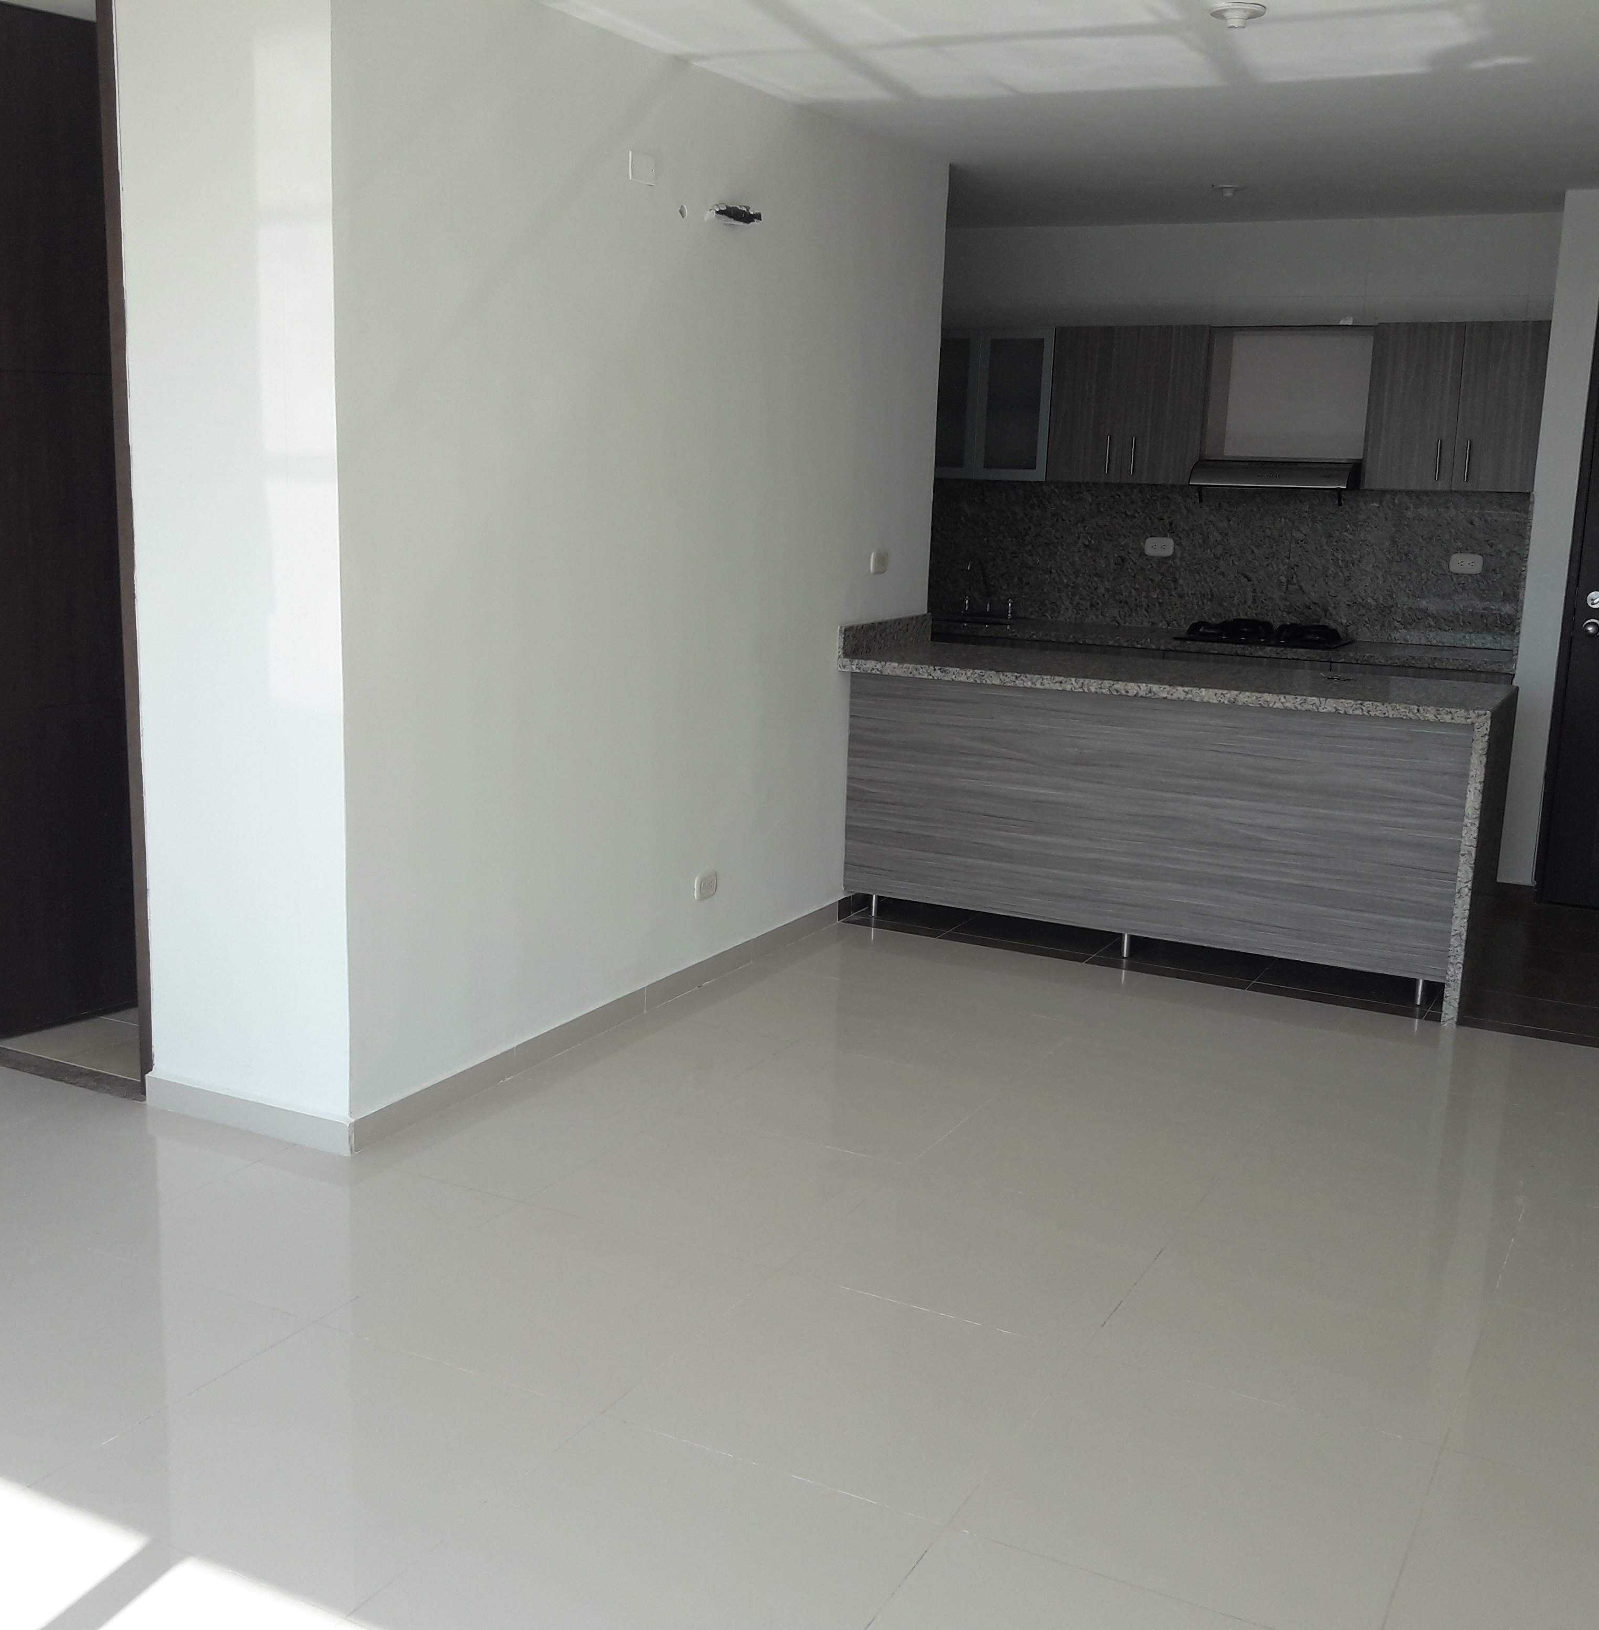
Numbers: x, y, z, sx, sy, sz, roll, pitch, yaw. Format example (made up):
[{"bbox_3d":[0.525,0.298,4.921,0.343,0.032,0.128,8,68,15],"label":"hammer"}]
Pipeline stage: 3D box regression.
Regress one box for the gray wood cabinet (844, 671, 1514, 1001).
[{"bbox_3d":[1.168,-0.004,5.652,1.950,0.823,0.606,8,13,27],"label":"gray wood cabinet"}]

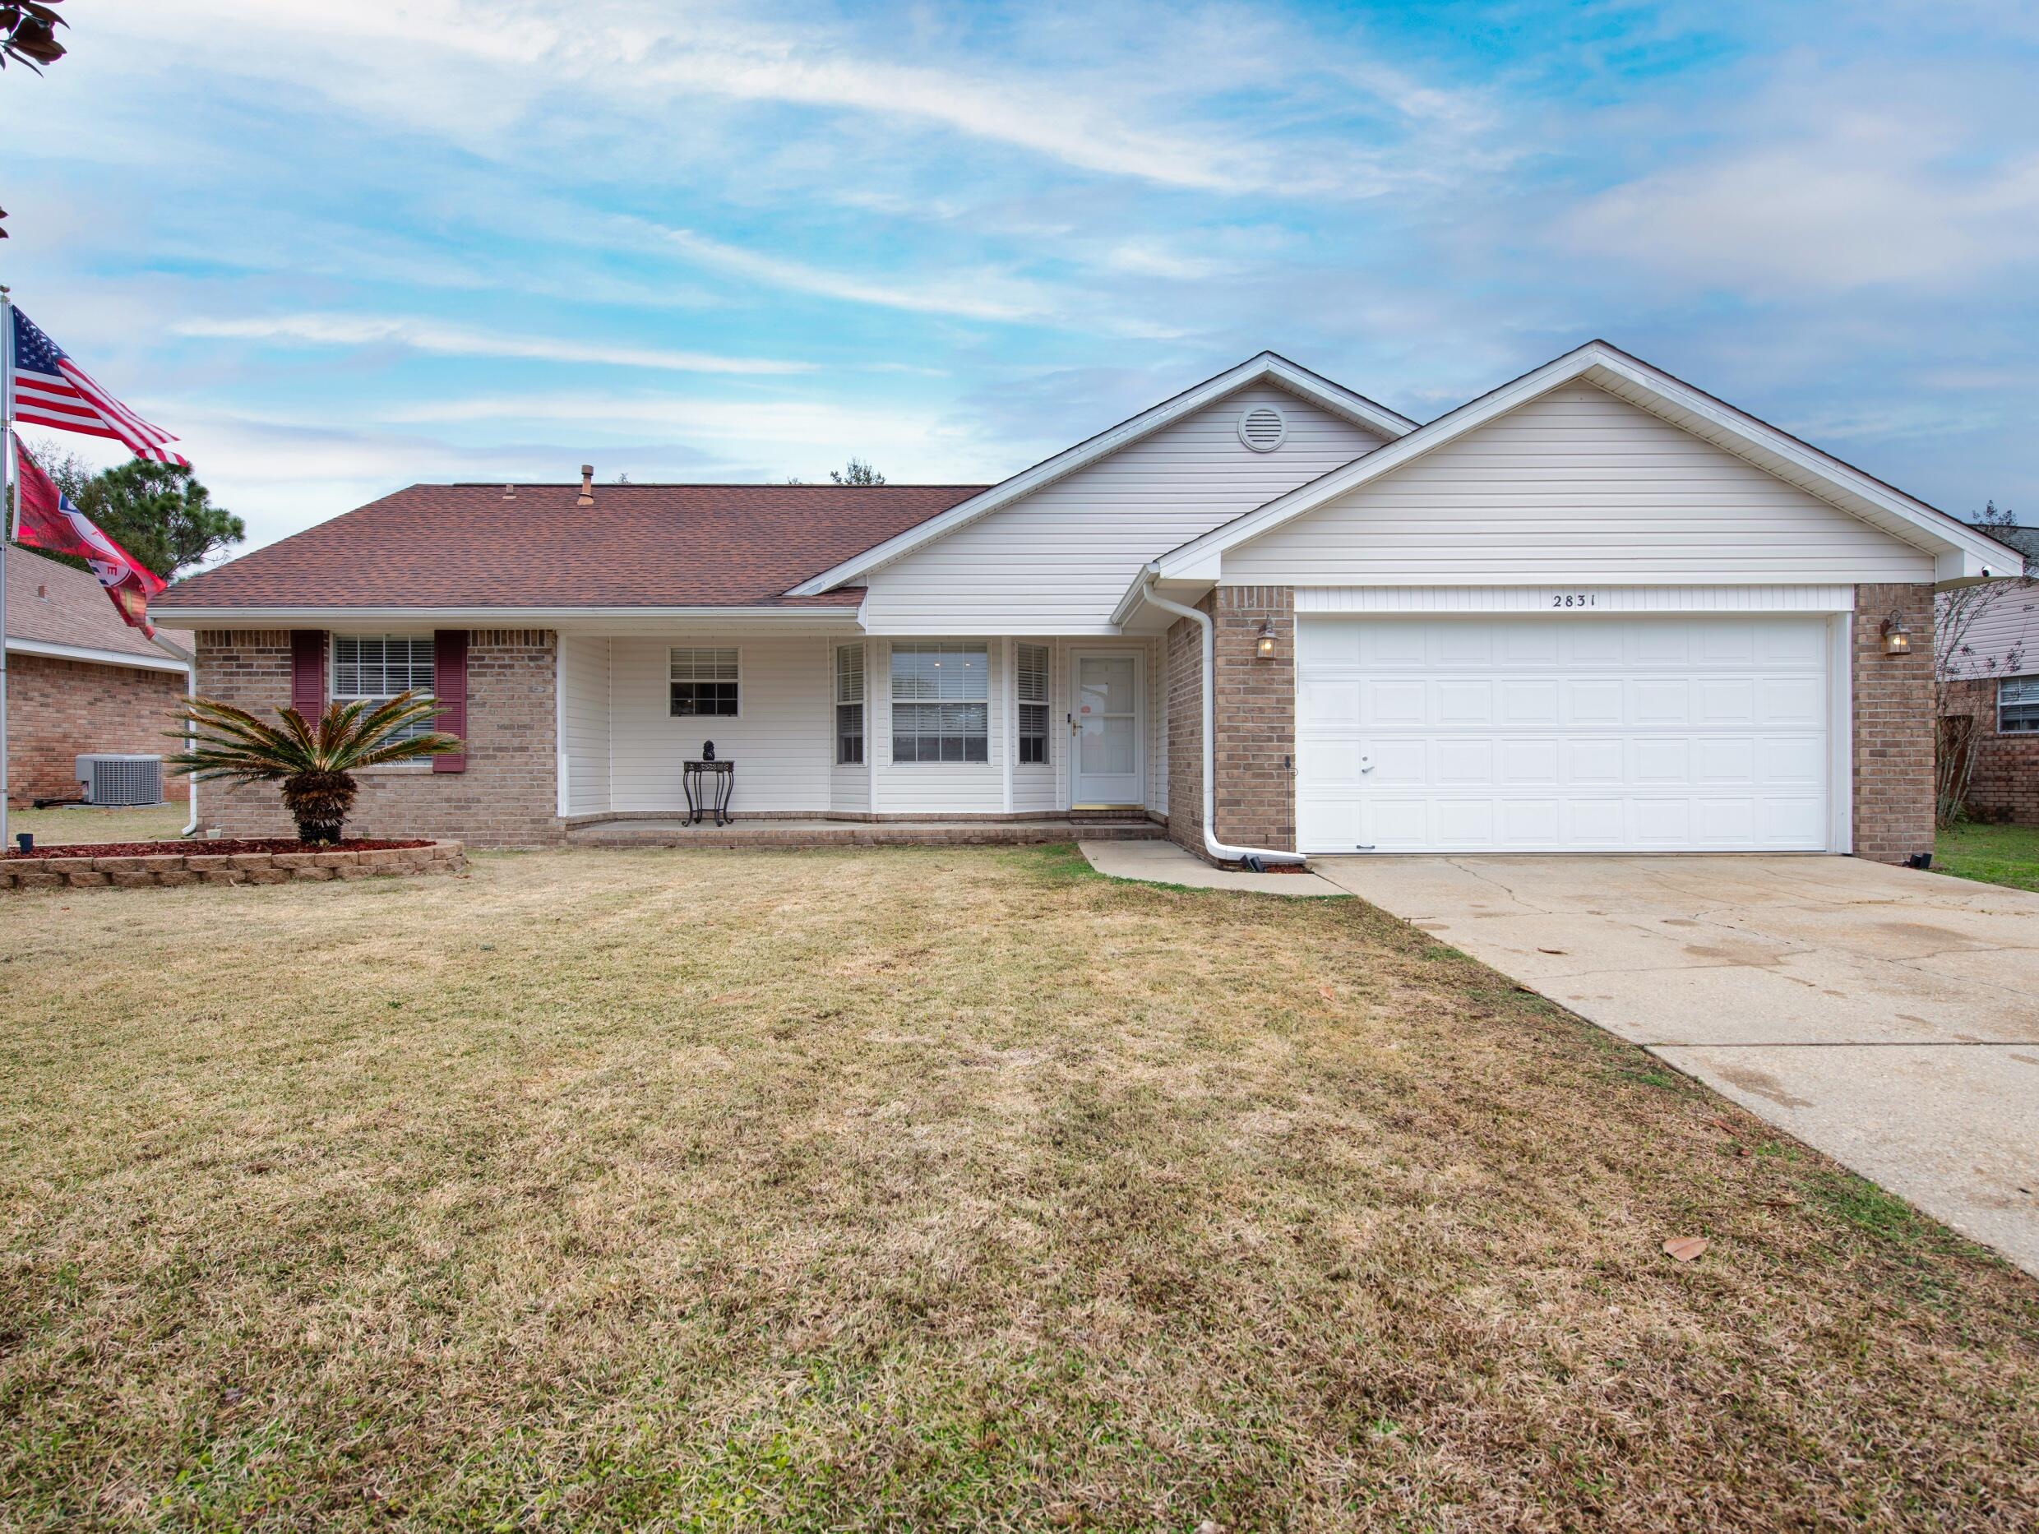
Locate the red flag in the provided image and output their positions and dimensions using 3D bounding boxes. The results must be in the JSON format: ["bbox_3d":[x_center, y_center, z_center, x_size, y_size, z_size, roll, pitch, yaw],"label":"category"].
[{"bbox_3d":[-7.780,-1.930,8.600,1.000,1.580,0.330,0,0,-41],"label":"red flag"}]

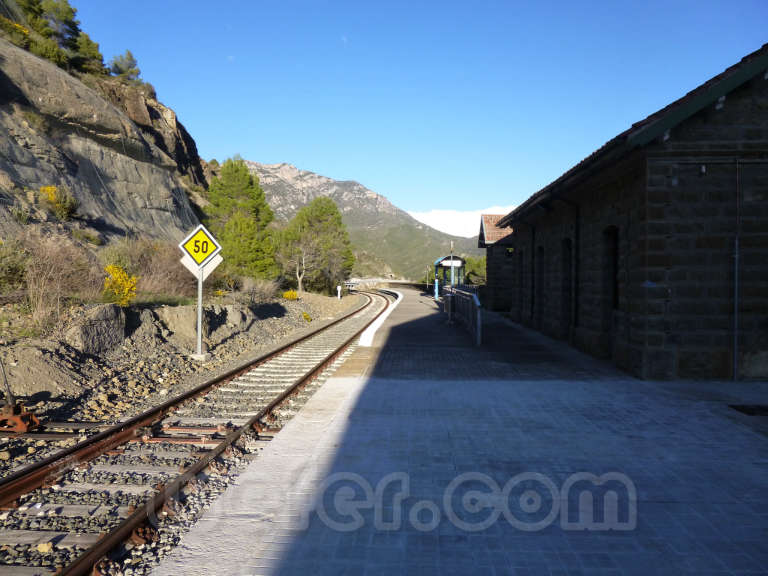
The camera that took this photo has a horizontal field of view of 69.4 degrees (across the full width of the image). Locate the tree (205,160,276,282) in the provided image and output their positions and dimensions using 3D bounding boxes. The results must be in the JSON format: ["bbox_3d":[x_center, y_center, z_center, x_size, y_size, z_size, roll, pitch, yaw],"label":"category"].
[{"bbox_3d":[-10.089,-4.746,39.000,5.100,8.700,5.000,1,1,0],"label":"tree"}]

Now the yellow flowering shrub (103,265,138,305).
[{"bbox_3d":[-7.886,-0.075,16.600,1.080,1.270,1.050,1,1,0],"label":"yellow flowering shrub"}]

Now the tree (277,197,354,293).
[{"bbox_3d":[-5.681,-3.607,46.000,6.400,8.000,6.000,1,1,0],"label":"tree"}]

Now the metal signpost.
[{"bbox_3d":[-4.830,0.118,14.600,1.200,3.570,0.400,1,1,7],"label":"metal signpost"}]

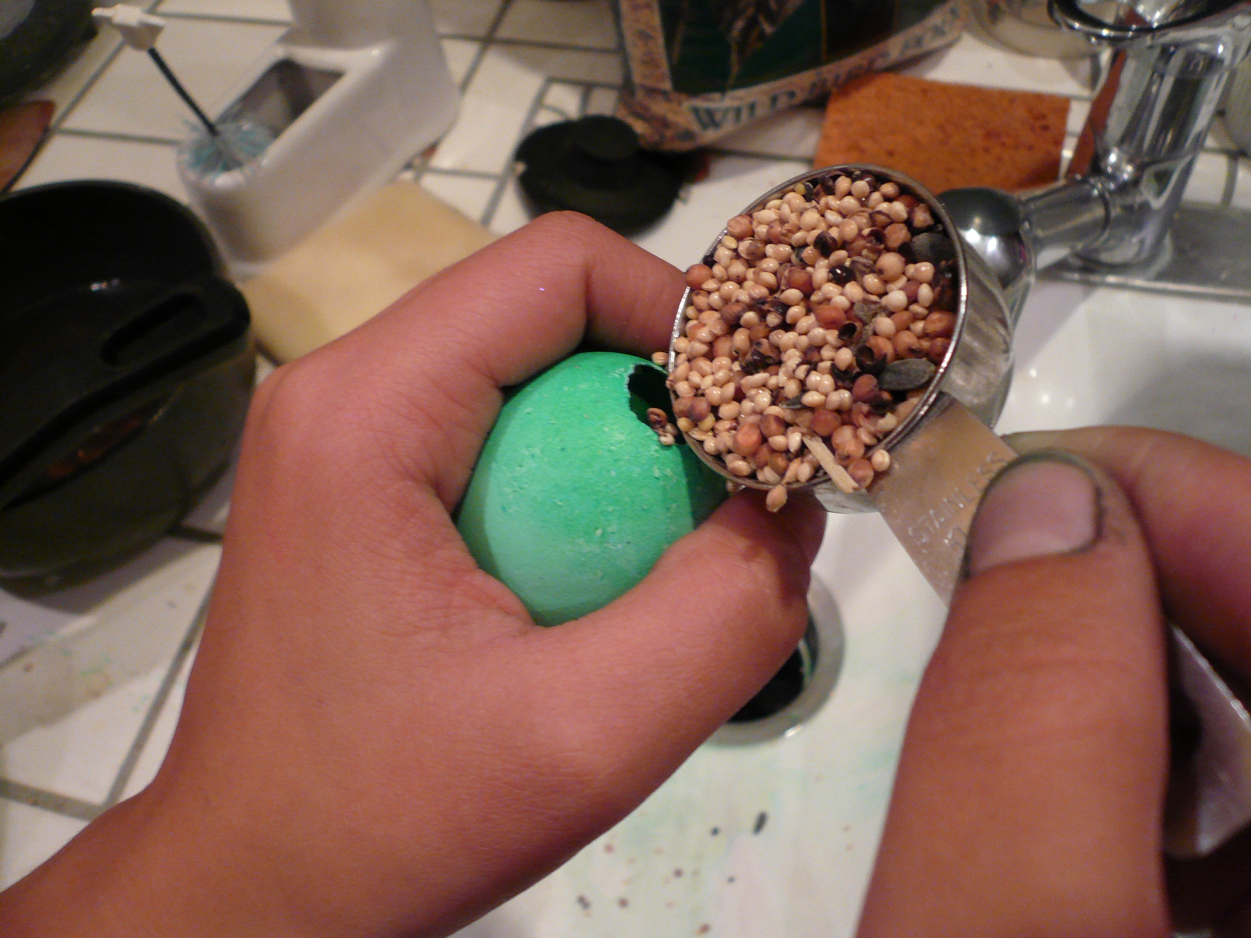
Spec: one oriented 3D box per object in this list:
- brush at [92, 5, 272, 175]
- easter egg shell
[{"bbox_3d":[-0.189,-0.159,0.445,0.035,0.100,0.034,-6,62,12],"label":"brush"},{"bbox_3d":[-0.006,0.006,0.177,0.044,0.056,0.044,26,37,-8],"label":"easter egg shell"}]

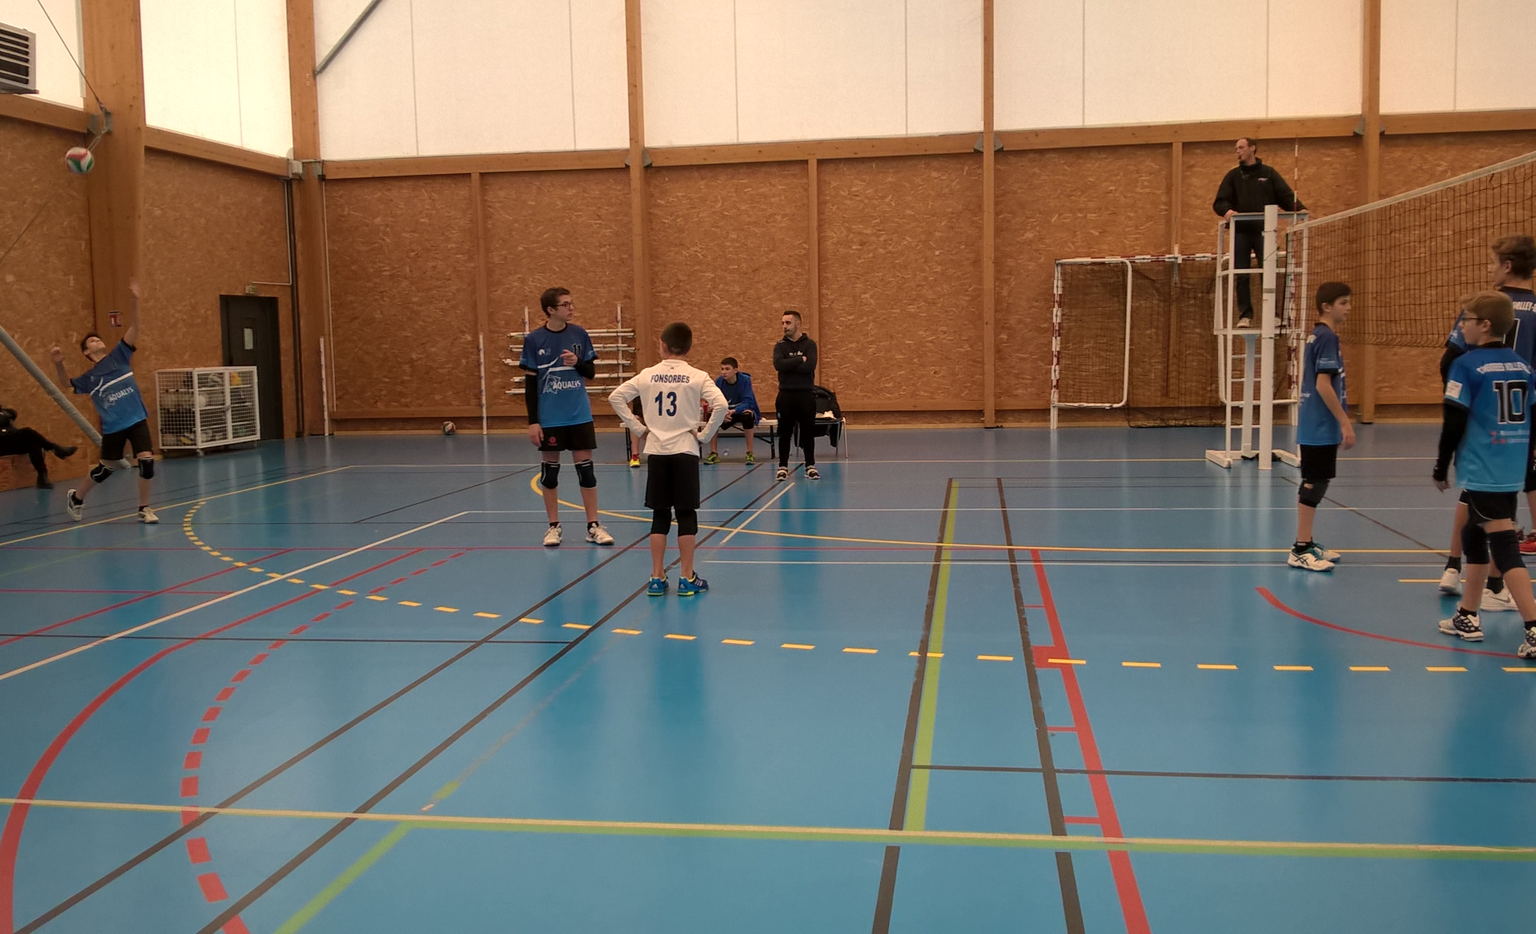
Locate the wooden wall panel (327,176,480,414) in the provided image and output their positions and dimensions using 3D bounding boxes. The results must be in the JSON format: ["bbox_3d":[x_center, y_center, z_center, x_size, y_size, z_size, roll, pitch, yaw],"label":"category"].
[{"bbox_3d":[-5.590,-2.644,20.259,2.450,3.630,0.060,0,6,9],"label":"wooden wall panel"}]

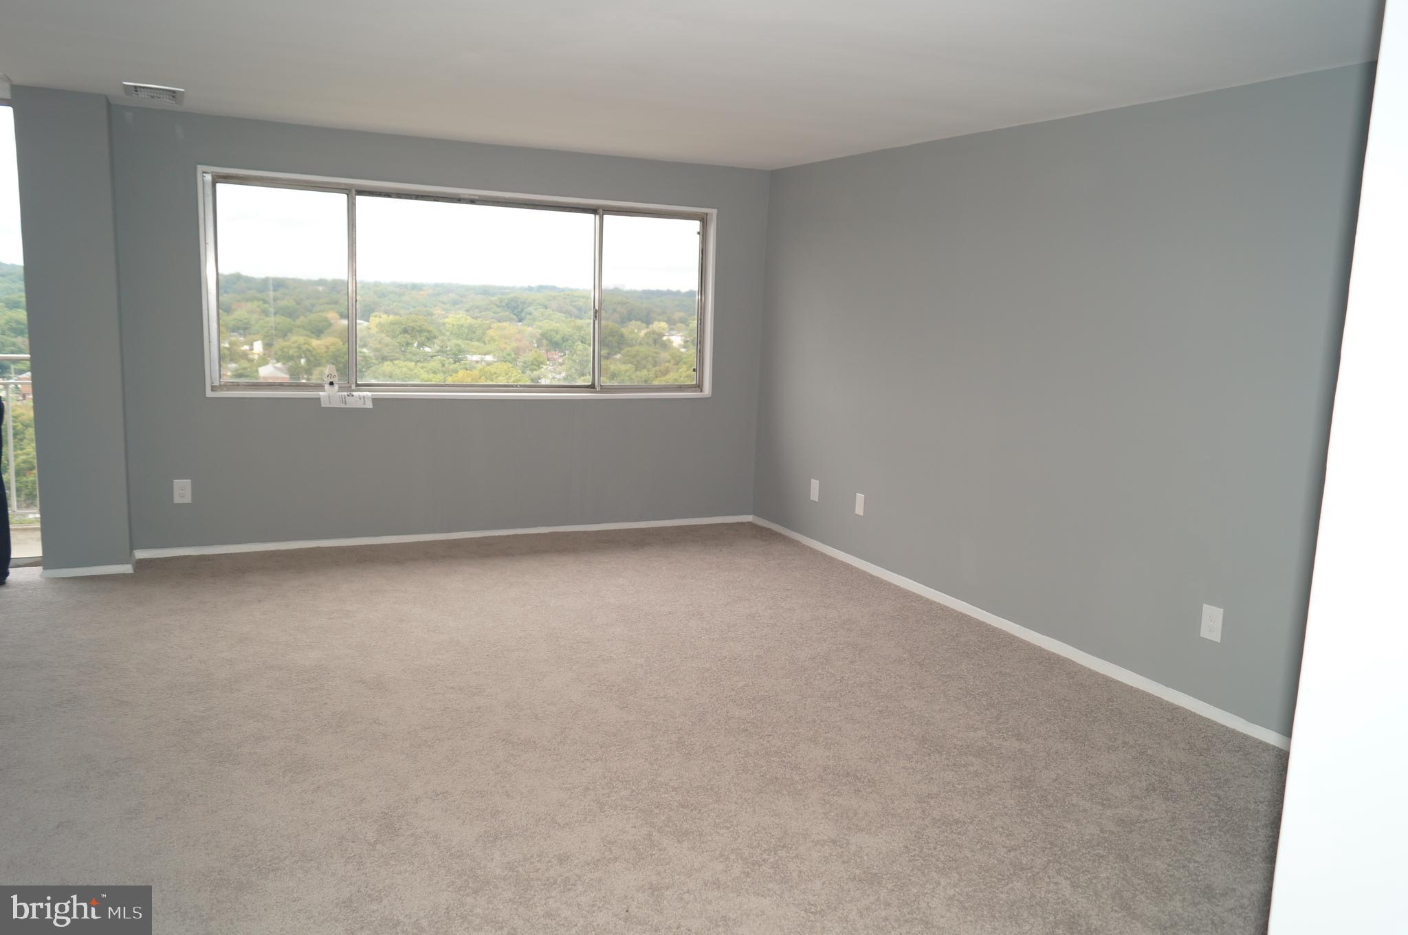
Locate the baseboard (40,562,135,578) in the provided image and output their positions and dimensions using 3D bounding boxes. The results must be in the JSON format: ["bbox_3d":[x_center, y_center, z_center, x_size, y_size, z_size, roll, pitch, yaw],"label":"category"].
[{"bbox_3d":[-3.212,0.544,5.496,0.420,0.046,0.014,-2,10,-26],"label":"baseboard"}]

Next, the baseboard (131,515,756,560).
[{"bbox_3d":[-1.401,0.427,6.703,3.895,0.046,0.014,-2,10,-26],"label":"baseboard"}]

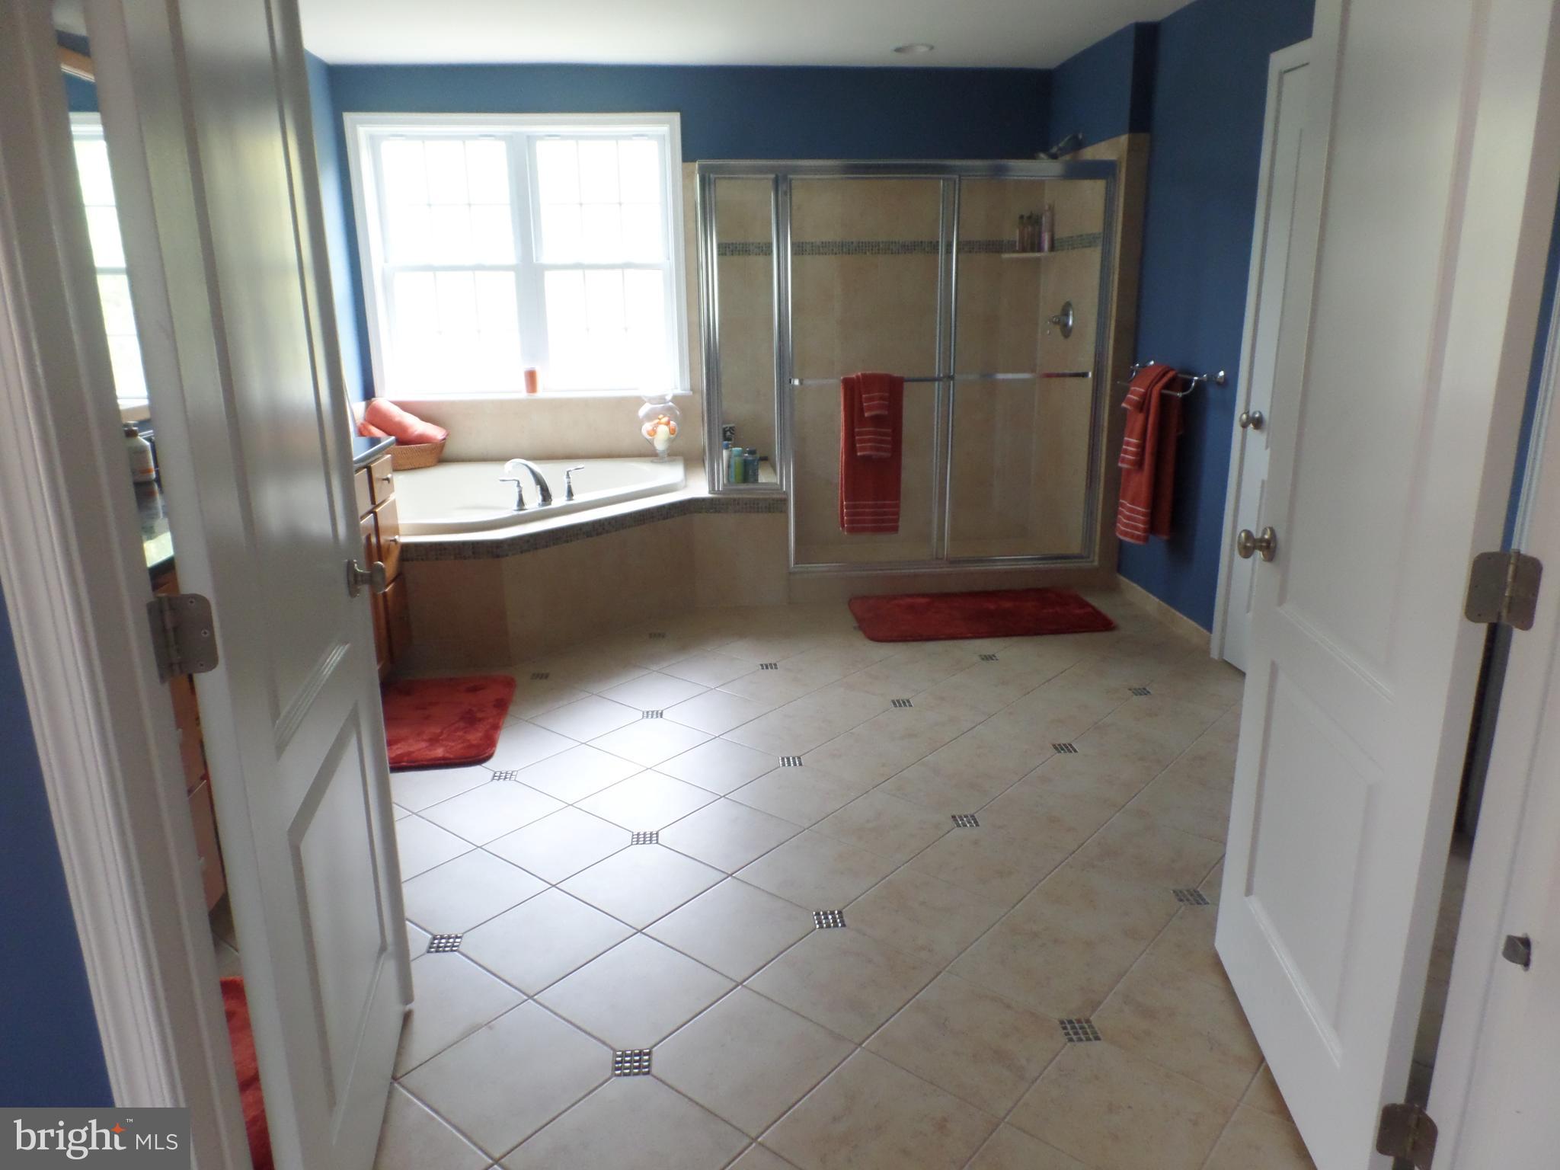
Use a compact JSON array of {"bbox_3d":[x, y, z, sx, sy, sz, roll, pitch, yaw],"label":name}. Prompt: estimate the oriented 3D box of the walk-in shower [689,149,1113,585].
[{"bbox_3d":[0.542,-0.998,5.036,1.820,1.860,0.980,-2,15,-4],"label":"walk-in shower"}]

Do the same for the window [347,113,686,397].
[{"bbox_3d":[-1.291,-1.642,5.245,1.610,1.370,0.110,-2,15,-4],"label":"window"}]

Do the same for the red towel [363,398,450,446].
[{"bbox_3d":[-1.875,-0.825,5.202,0.390,0.210,0.190,-2,15,-4],"label":"red towel"}]

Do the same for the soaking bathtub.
[{"bbox_3d":[-1.227,-0.213,4.781,1.560,0.480,1.580,-2,15,-4],"label":"soaking bathtub"}]

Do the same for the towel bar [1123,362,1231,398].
[{"bbox_3d":[1.567,-0.838,4.221,0.175,0.110,0.660,-2,15,-4],"label":"towel bar"}]

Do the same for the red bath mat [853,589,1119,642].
[{"bbox_3d":[0.868,0.125,4.572,1.060,0.025,0.620,-2,15,-4],"label":"red bath mat"}]

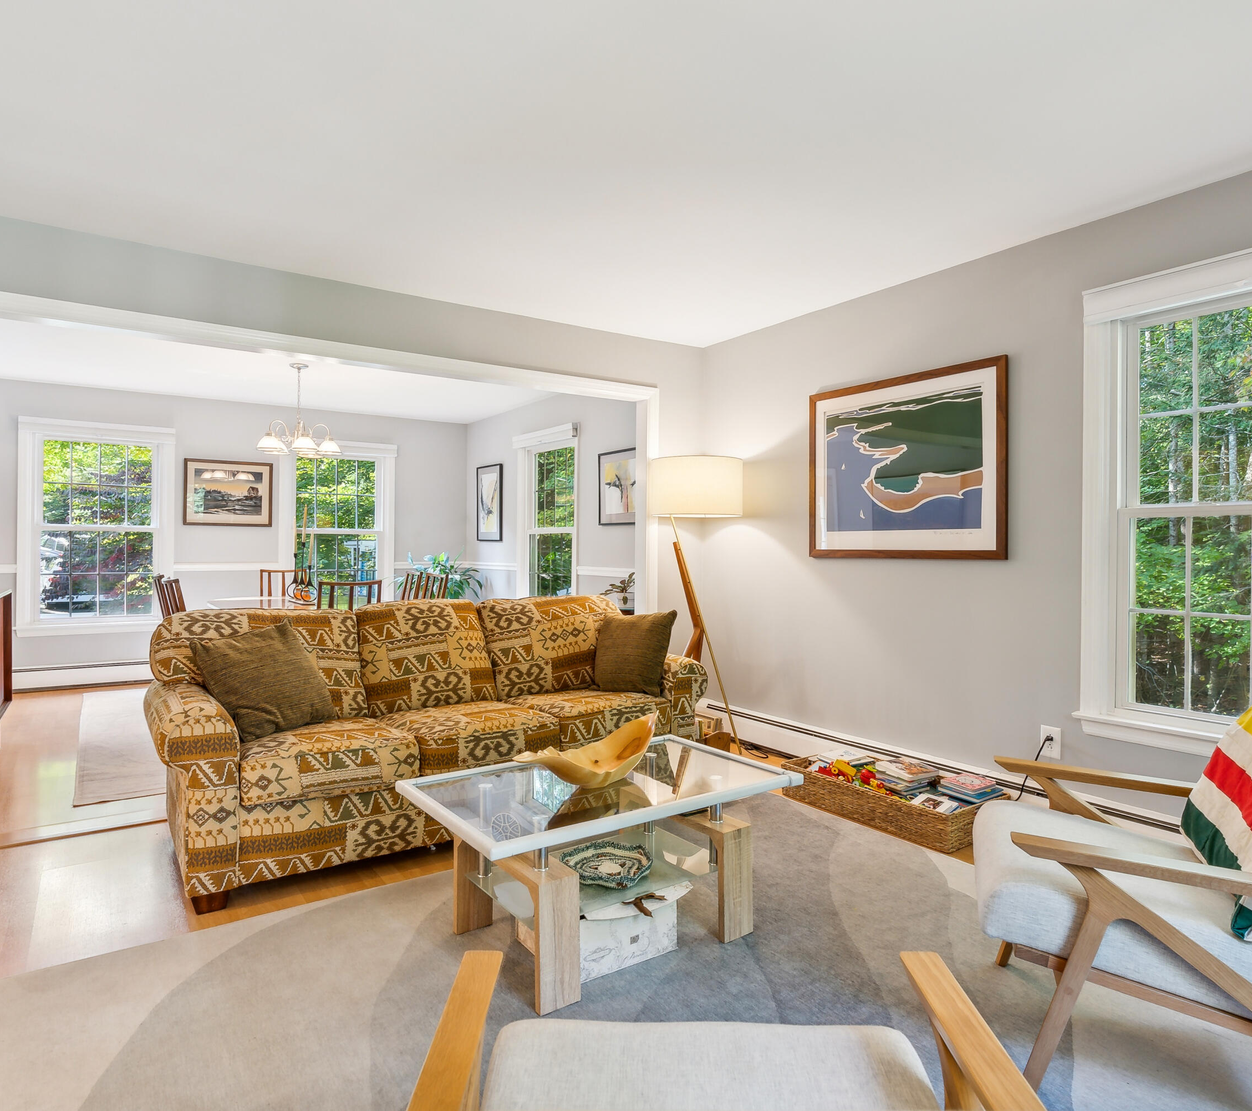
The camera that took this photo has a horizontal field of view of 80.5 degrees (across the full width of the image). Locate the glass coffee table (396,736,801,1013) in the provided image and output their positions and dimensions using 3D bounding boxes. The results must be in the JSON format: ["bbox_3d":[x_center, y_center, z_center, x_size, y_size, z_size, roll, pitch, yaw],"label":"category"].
[{"bbox_3d":[-0.064,0.885,2.178,1.004,0.443,0.619,0,0,-35],"label":"glass coffee table"}]

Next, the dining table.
[{"bbox_3d":[-2.245,0.693,5.146,1.070,0.730,1.600,-1,1,-35],"label":"dining table"}]

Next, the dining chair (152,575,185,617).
[{"bbox_3d":[-2.744,0.610,4.775,0.500,0.910,0.470,-1,1,-35],"label":"dining chair"}]

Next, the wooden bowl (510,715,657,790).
[{"bbox_3d":[-0.122,0.560,2.130,0.410,0.180,0.240,0,1,-12],"label":"wooden bowl"}]

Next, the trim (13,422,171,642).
[{"bbox_3d":[-4.062,-0.213,5.712,0.986,1.625,0.100,0,0,-35],"label":"trim"}]

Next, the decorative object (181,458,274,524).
[{"bbox_3d":[-3.346,-0.524,6.237,0.668,0.562,0.030,0,0,-35],"label":"decorative object"}]

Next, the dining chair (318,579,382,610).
[{"bbox_3d":[-1.678,0.614,4.380,0.460,0.940,0.520,0,0,-35],"label":"dining chair"}]

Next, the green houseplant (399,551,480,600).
[{"bbox_3d":[-1.692,0.360,6.752,0.740,0.800,0.740,0,0,-35],"label":"green houseplant"}]

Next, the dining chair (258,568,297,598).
[{"bbox_3d":[-2.648,0.600,5.813,0.460,0.940,0.520,0,0,-35],"label":"dining chair"}]

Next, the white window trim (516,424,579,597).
[{"bbox_3d":[-0.715,-0.218,6.310,0.090,1.670,1.090,-1,1,-35],"label":"white window trim"}]

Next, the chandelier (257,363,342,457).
[{"bbox_3d":[-2.275,-0.992,5.155,0.610,0.660,0.610,-1,1,-35],"label":"chandelier"}]

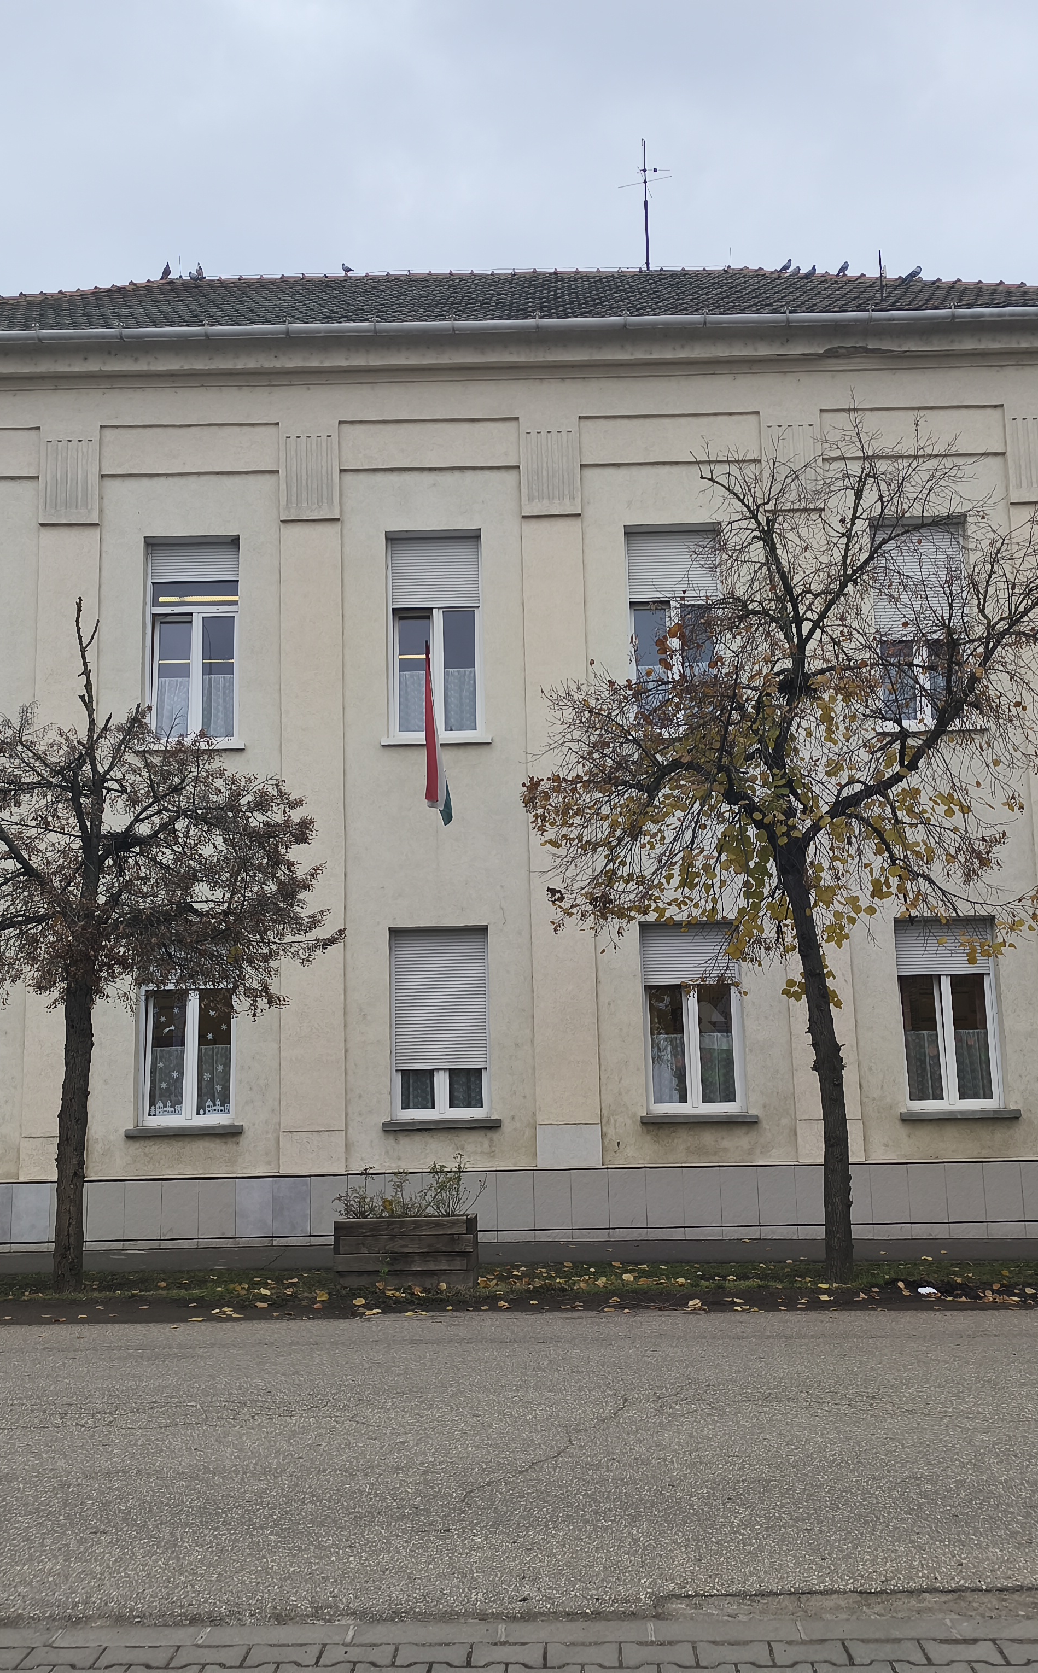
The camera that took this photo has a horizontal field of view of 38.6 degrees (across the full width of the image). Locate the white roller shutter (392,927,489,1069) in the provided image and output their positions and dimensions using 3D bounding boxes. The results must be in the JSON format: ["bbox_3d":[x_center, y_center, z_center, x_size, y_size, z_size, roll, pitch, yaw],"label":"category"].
[{"bbox_3d":[-0.816,1.629,15.019,0.988,1.419,0.070,-1,-9,0],"label":"white roller shutter"}]

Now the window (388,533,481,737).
[{"bbox_3d":[-0.912,-2.201,16.297,1.042,2.360,0.160,-1,-10,0],"label":"window"}]

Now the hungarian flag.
[{"bbox_3d":[-0.799,-1.031,14.741,0.270,1.856,0.600,-1,-9,0],"label":"hungarian flag"}]

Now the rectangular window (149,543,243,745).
[{"bbox_3d":[-3.574,-2.134,16.288,1.045,2.351,0.160,-1,-10,0],"label":"rectangular window"}]

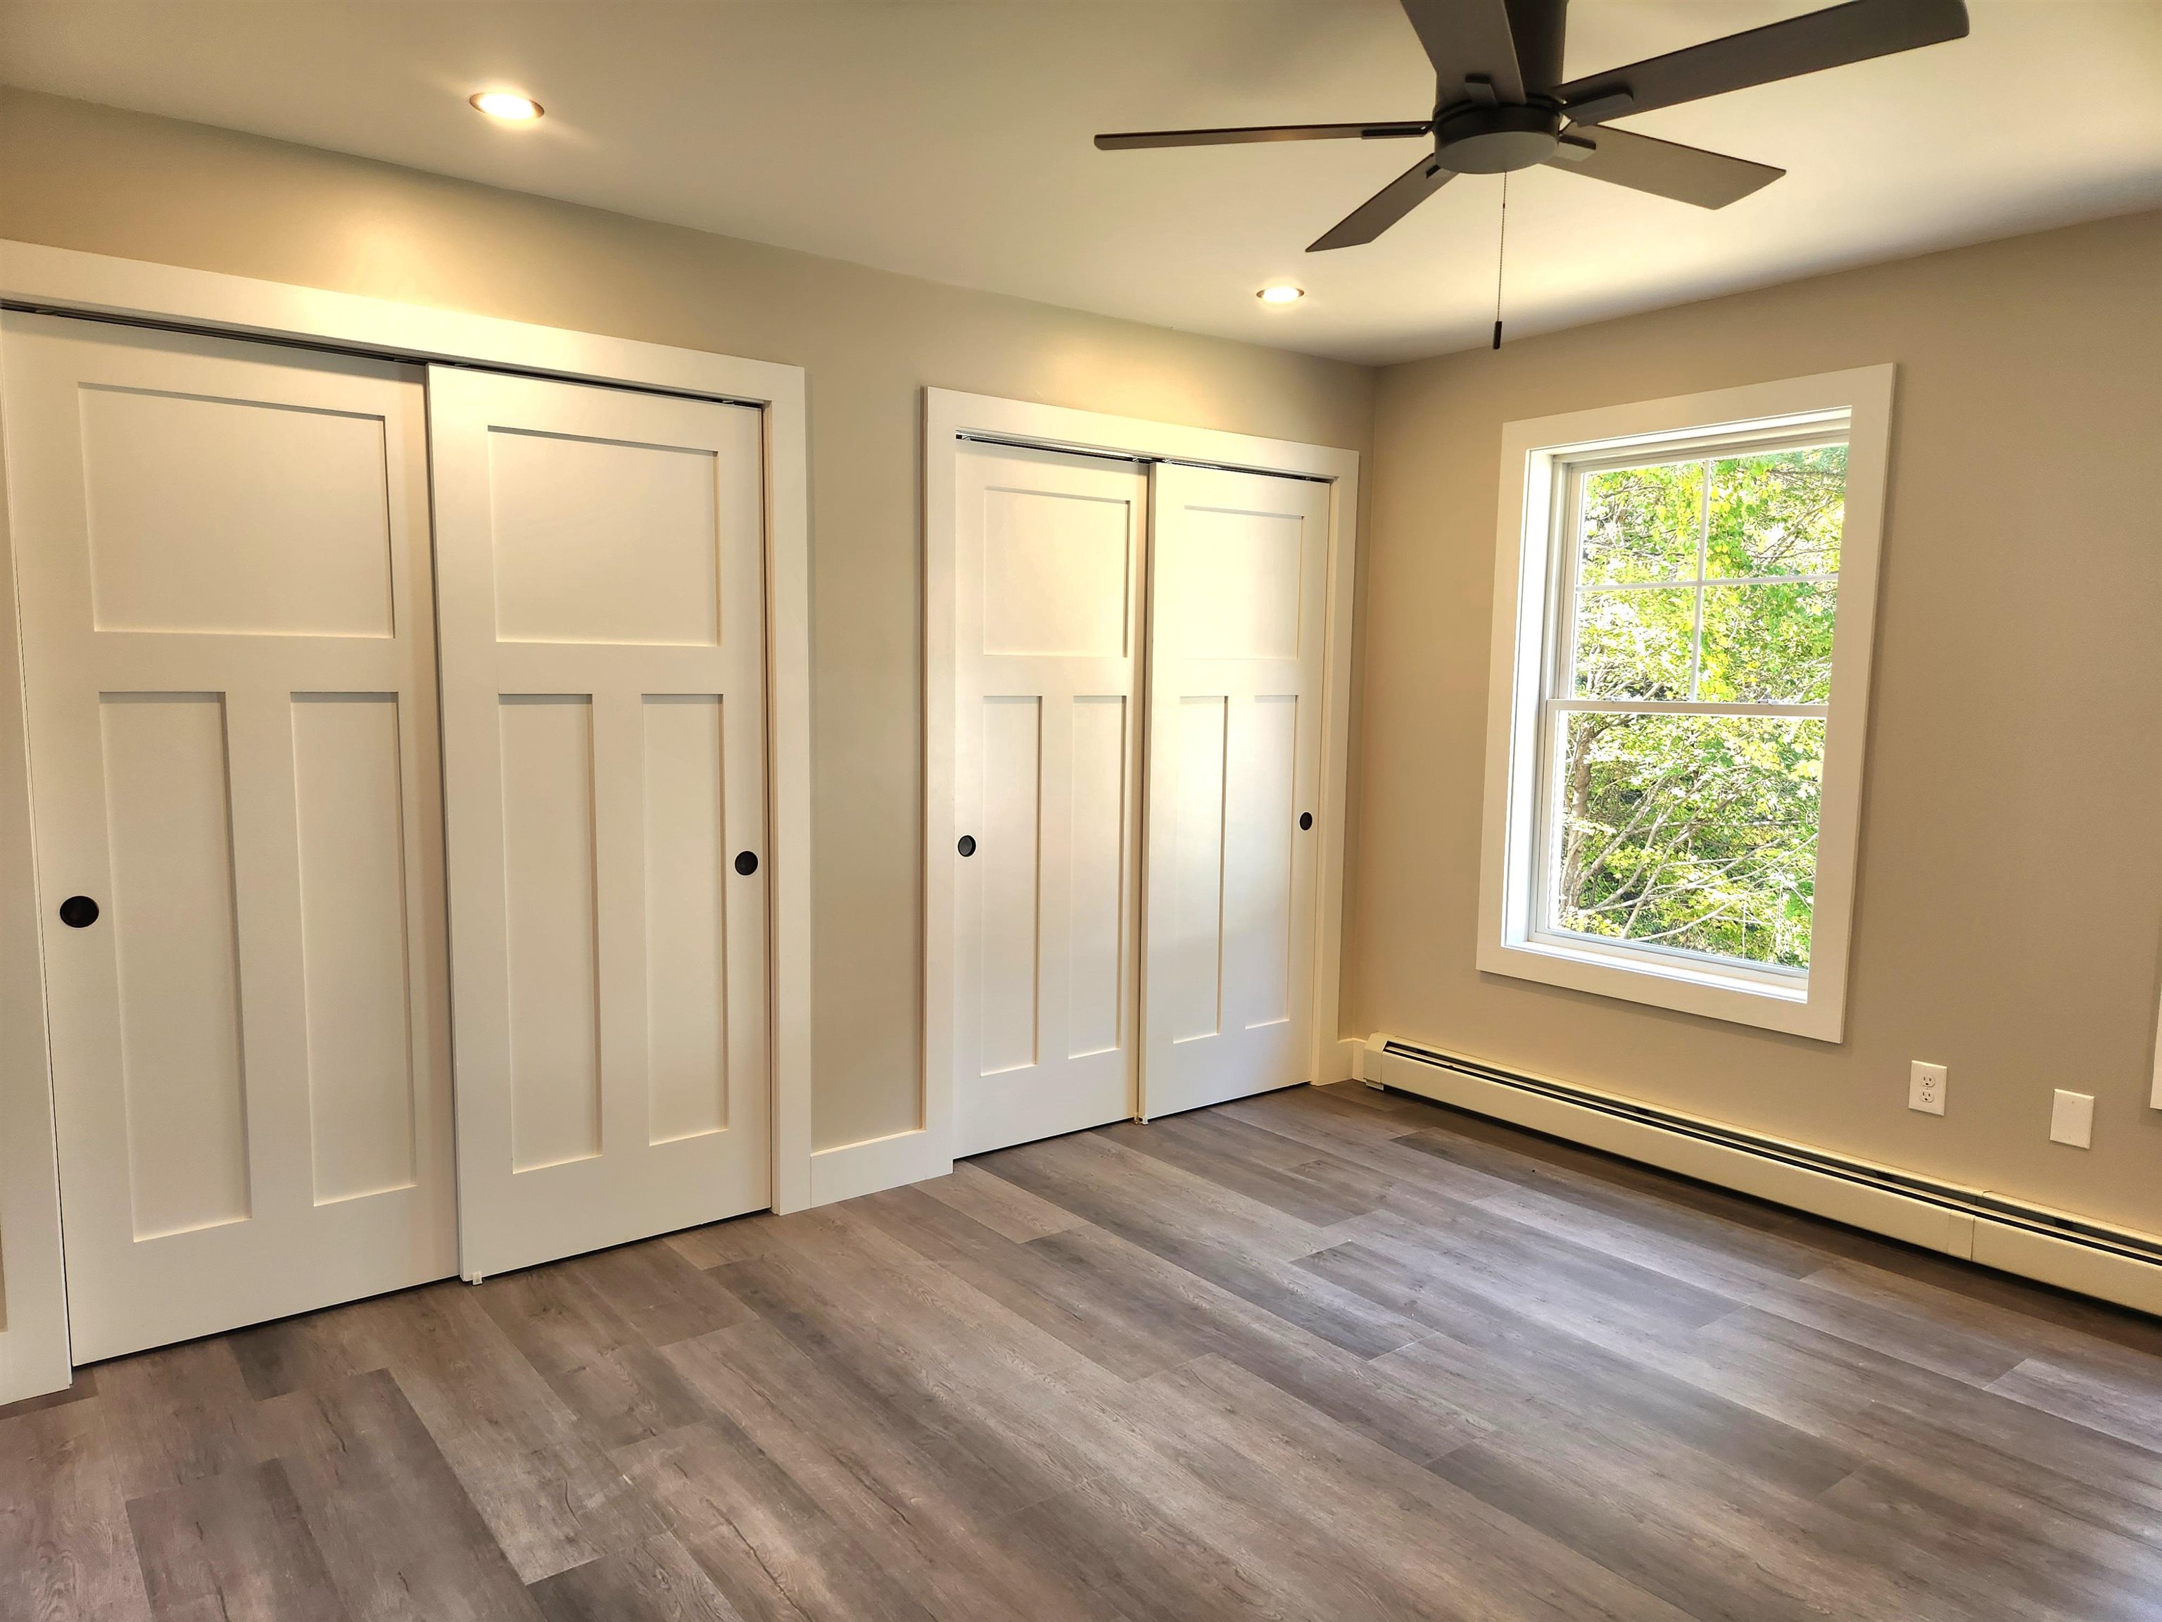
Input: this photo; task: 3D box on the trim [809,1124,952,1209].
[{"bbox_3d":[-0.538,0.962,3.900,0.440,0.142,0.018,-4,7,-38],"label":"trim"}]

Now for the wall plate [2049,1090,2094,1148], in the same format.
[{"bbox_3d":[2.292,0.712,3.318,0.008,0.122,0.079,-4,7,-38],"label":"wall plate"}]

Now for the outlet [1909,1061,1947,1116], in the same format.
[{"bbox_3d":[2.102,0.688,3.563,0.008,0.122,0.079,-4,7,-38],"label":"outlet"}]

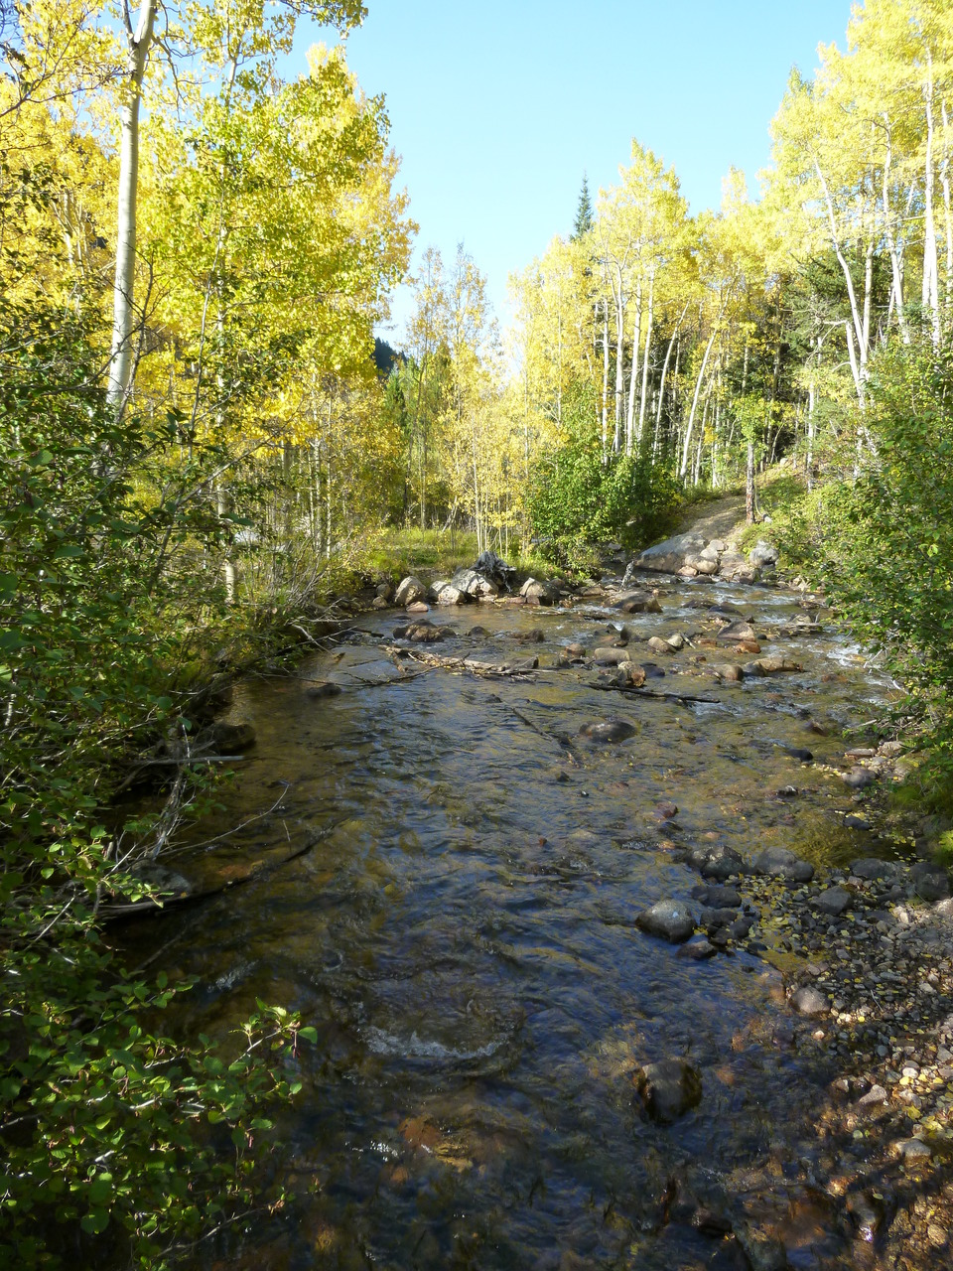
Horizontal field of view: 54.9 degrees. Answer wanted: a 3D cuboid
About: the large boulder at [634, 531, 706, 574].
[{"bbox_3d":[5.997,-2.559,28.500,2.200,1.200,1.700,0,8,0],"label":"large boulder"}]

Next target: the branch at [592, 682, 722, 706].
[{"bbox_3d":[2.366,0.771,12.350,1.850,0.130,0.160,5,9,30],"label":"branch"}]

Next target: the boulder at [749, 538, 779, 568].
[{"bbox_3d":[8.832,-2.517,28.200,0.900,0.850,0.800,0,8,0],"label":"boulder"}]

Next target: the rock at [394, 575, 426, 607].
[{"bbox_3d":[-1.899,-1.266,26.000,0.900,0.920,0.850,0,5,0],"label":"rock"}]

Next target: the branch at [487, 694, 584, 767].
[{"bbox_3d":[0.659,1.131,11.500,0.220,0.200,3.570,-1,5,-16],"label":"branch"}]

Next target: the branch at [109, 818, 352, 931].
[{"bbox_3d":[-1.578,1.598,6.442,0.260,0.160,2.100,6,10,36],"label":"branch"}]

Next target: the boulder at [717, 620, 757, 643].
[{"bbox_3d":[4.696,-0.063,16.600,0.680,0.400,0.550,0,8,0],"label":"boulder"}]

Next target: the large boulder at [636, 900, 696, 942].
[{"bbox_3d":[1.195,1.823,5.800,0.380,0.250,0.320,0,5,0],"label":"large boulder"}]

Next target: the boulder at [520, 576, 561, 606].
[{"bbox_3d":[1.835,-1.266,26.300,1.220,0.850,1.000,0,5,0],"label":"boulder"}]

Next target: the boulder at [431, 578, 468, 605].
[{"bbox_3d":[-0.776,-1.242,26.100,1.120,0.760,0.900,0,5,0],"label":"boulder"}]

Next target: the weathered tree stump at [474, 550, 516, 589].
[{"bbox_3d":[0.404,-1.420,20.200,0.960,0.840,0.800,0,8,0],"label":"weathered tree stump"}]

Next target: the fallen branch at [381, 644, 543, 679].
[{"bbox_3d":[-0.288,0.408,14.600,3.000,0.320,0.550,5,9,33],"label":"fallen branch"}]

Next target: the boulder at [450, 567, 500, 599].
[{"bbox_3d":[-0.044,-1.548,27.000,1.380,0.950,1.100,0,5,0],"label":"boulder"}]

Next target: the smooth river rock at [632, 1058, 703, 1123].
[{"bbox_3d":[0.816,1.934,3.900,0.290,0.220,0.270,0,8,0],"label":"smooth river rock"}]

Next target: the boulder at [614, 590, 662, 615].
[{"bbox_3d":[4.219,-0.844,24.000,1.220,0.620,1.000,0,5,0],"label":"boulder"}]

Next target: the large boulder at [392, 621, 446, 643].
[{"bbox_3d":[-1.051,-0.054,16.600,0.930,0.420,0.650,0,8,0],"label":"large boulder"}]

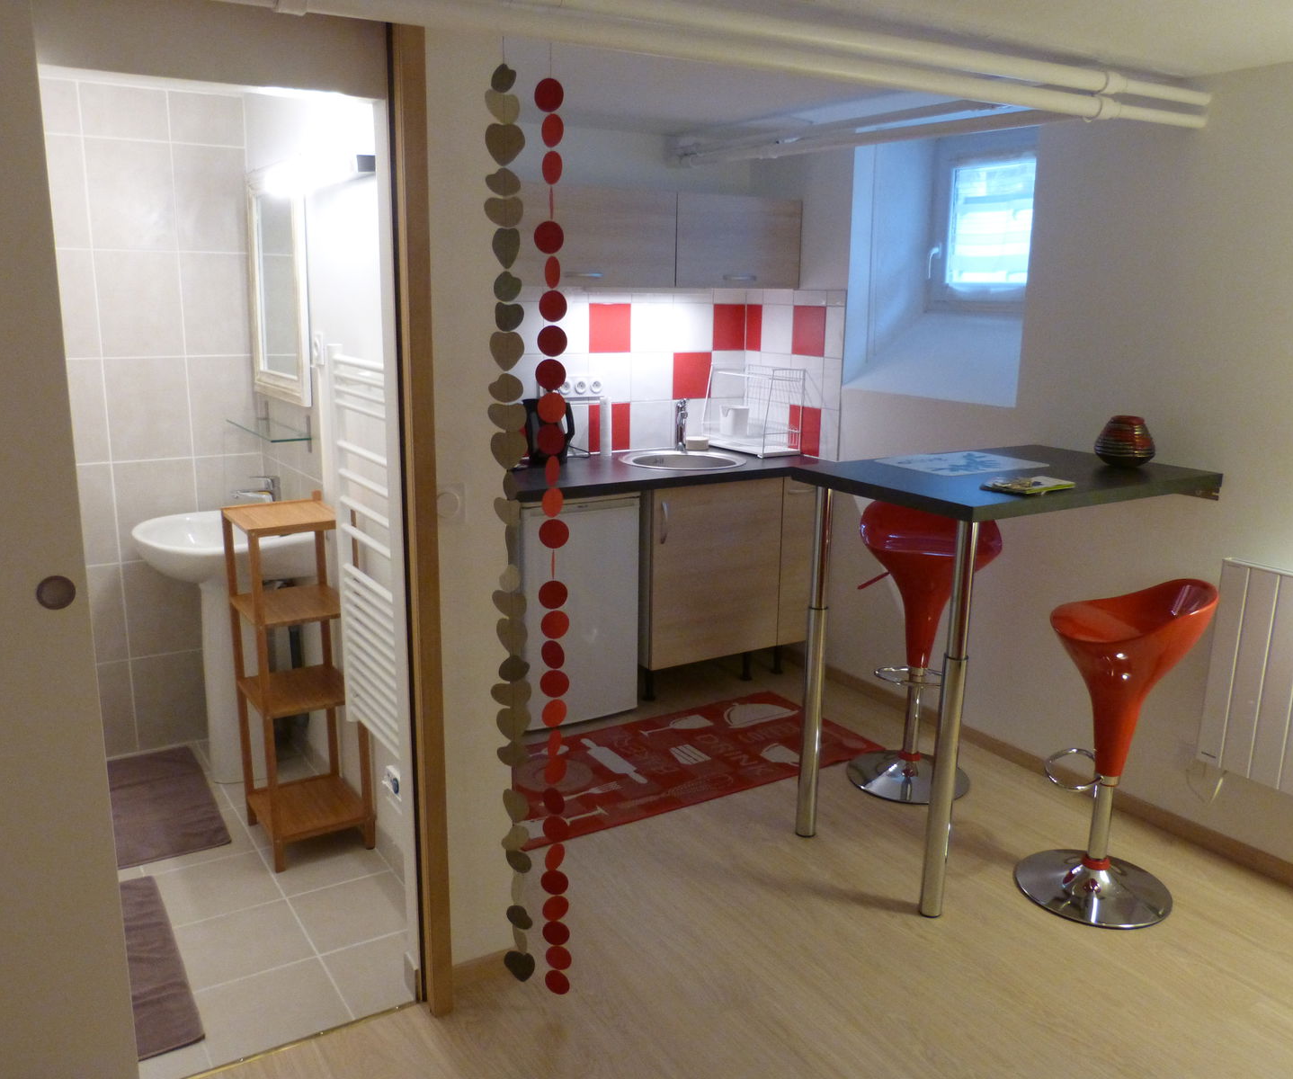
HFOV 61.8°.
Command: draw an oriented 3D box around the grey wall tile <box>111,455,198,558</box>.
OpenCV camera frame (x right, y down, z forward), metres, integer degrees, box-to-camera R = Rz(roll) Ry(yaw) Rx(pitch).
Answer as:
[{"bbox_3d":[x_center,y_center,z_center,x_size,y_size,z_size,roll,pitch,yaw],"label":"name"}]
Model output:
[{"bbox_3d":[-1.627,-0.101,3.601,0.250,0.333,0.010,-7,15,-30],"label":"grey wall tile"}]

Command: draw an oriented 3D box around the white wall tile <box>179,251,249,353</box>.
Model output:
[{"bbox_3d":[-1.405,-0.769,3.553,0.224,0.329,0.010,-7,15,-32],"label":"white wall tile"}]

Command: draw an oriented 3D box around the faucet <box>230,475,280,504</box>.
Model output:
[{"bbox_3d":[-1.220,-0.132,3.360,0.150,0.130,0.046,-7,15,-32],"label":"faucet"}]

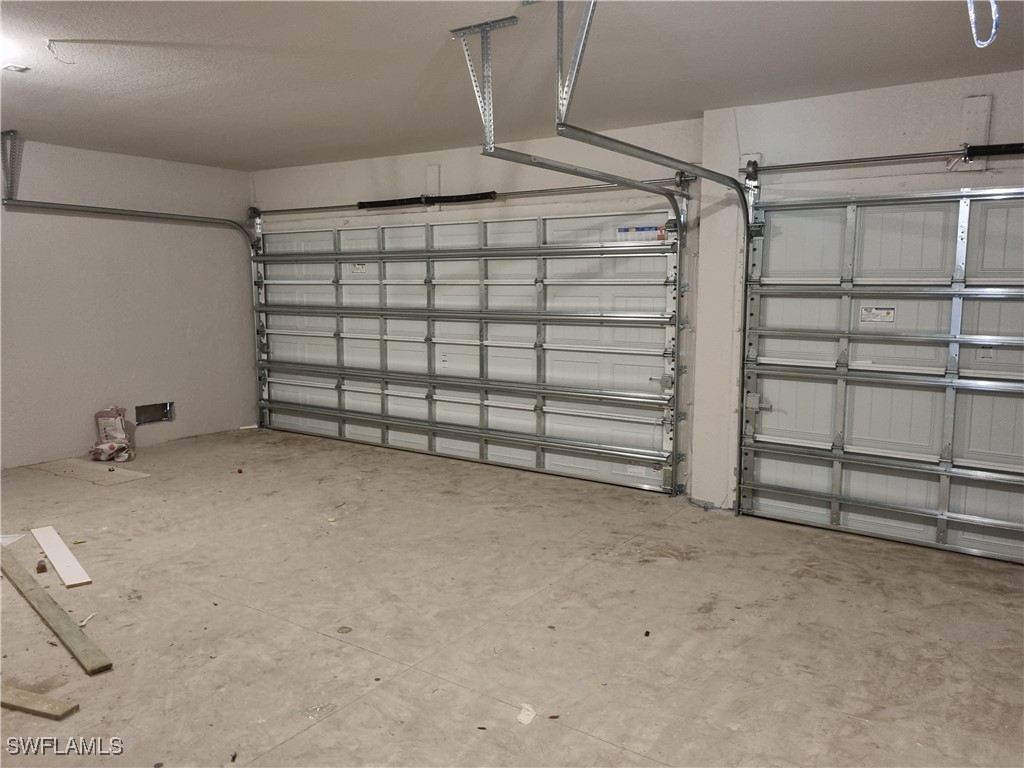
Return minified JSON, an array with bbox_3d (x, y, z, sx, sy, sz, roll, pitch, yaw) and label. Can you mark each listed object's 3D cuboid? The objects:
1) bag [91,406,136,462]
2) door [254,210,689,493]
[{"bbox_3d":[-3.682,0.460,7.063,0.340,0.450,0.330,-4,8,-31],"label":"bag"},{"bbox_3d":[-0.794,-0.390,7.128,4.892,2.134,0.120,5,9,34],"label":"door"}]

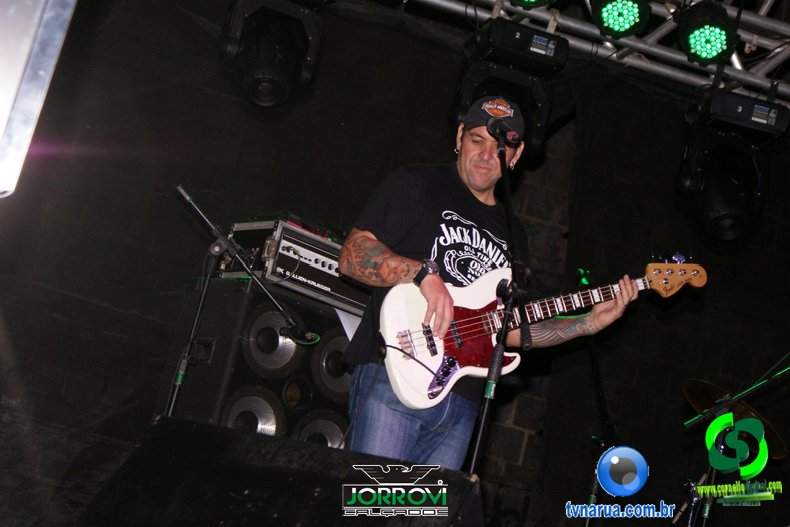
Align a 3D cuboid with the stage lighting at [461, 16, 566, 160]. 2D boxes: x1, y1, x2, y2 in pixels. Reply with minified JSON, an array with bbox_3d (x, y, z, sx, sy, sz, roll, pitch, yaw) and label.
[{"bbox_3d":[0.427,-0.591,8.900,0.380,0.570,0.370,15,-12,-6],"label":"stage lighting"}]

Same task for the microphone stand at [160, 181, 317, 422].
[{"bbox_3d":[-0.695,0.608,7.426,0.580,1.580,0.760,5,-15,35],"label":"microphone stand"}]

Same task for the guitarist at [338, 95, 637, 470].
[{"bbox_3d":[0.133,0.417,6.187,0.860,1.800,0.480,21,-14,-33],"label":"guitarist"}]

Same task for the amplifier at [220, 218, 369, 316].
[{"bbox_3d":[-0.316,0.040,8.325,0.540,0.215,0.288,22,-15,-37],"label":"amplifier"}]

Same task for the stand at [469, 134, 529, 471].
[{"bbox_3d":[0.173,0.406,5.445,0.550,1.540,0.600,19,-13,-23],"label":"stand"}]

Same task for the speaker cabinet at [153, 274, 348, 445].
[{"bbox_3d":[-0.468,0.468,8.259,0.601,0.651,0.424,22,-15,-35],"label":"speaker cabinet"}]

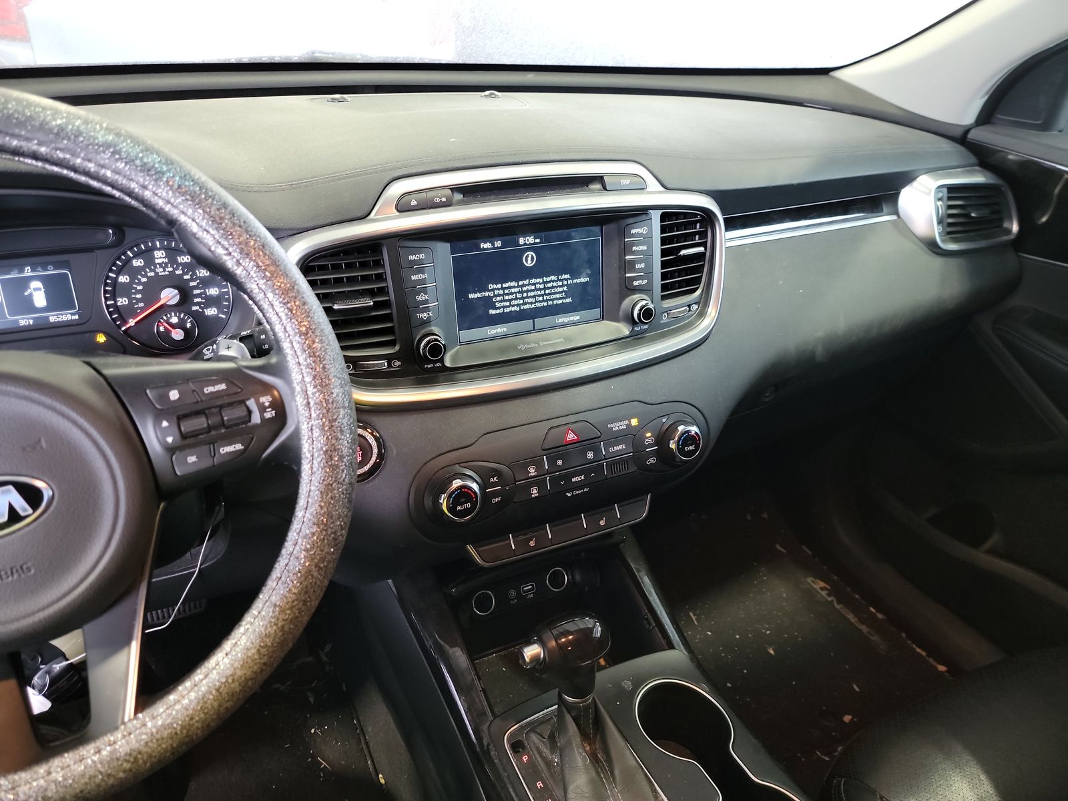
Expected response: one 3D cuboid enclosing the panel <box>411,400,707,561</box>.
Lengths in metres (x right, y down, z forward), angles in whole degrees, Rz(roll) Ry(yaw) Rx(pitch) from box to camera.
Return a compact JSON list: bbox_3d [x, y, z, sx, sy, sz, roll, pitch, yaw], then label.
[{"bbox_3d":[0.035,0.077,0.688,0.310,0.140,0.050,-12,17,-24],"label":"panel"}]

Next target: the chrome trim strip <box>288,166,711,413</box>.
[{"bbox_3d":[0.001,-0.092,0.685,0.440,0.180,0.045,-12,21,-24],"label":"chrome trim strip"}]

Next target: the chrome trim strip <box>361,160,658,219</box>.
[{"bbox_3d":[-0.007,-0.192,0.658,0.297,0.036,0.032,-12,17,-24],"label":"chrome trim strip"}]

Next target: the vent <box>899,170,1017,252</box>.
[{"bbox_3d":[0.530,-0.235,0.927,0.155,0.098,0.075,-8,16,-19],"label":"vent"}]

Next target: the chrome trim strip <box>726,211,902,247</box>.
[{"bbox_3d":[0.328,-0.202,0.861,0.275,0.018,0.018,-13,22,-26],"label":"chrome trim strip"}]

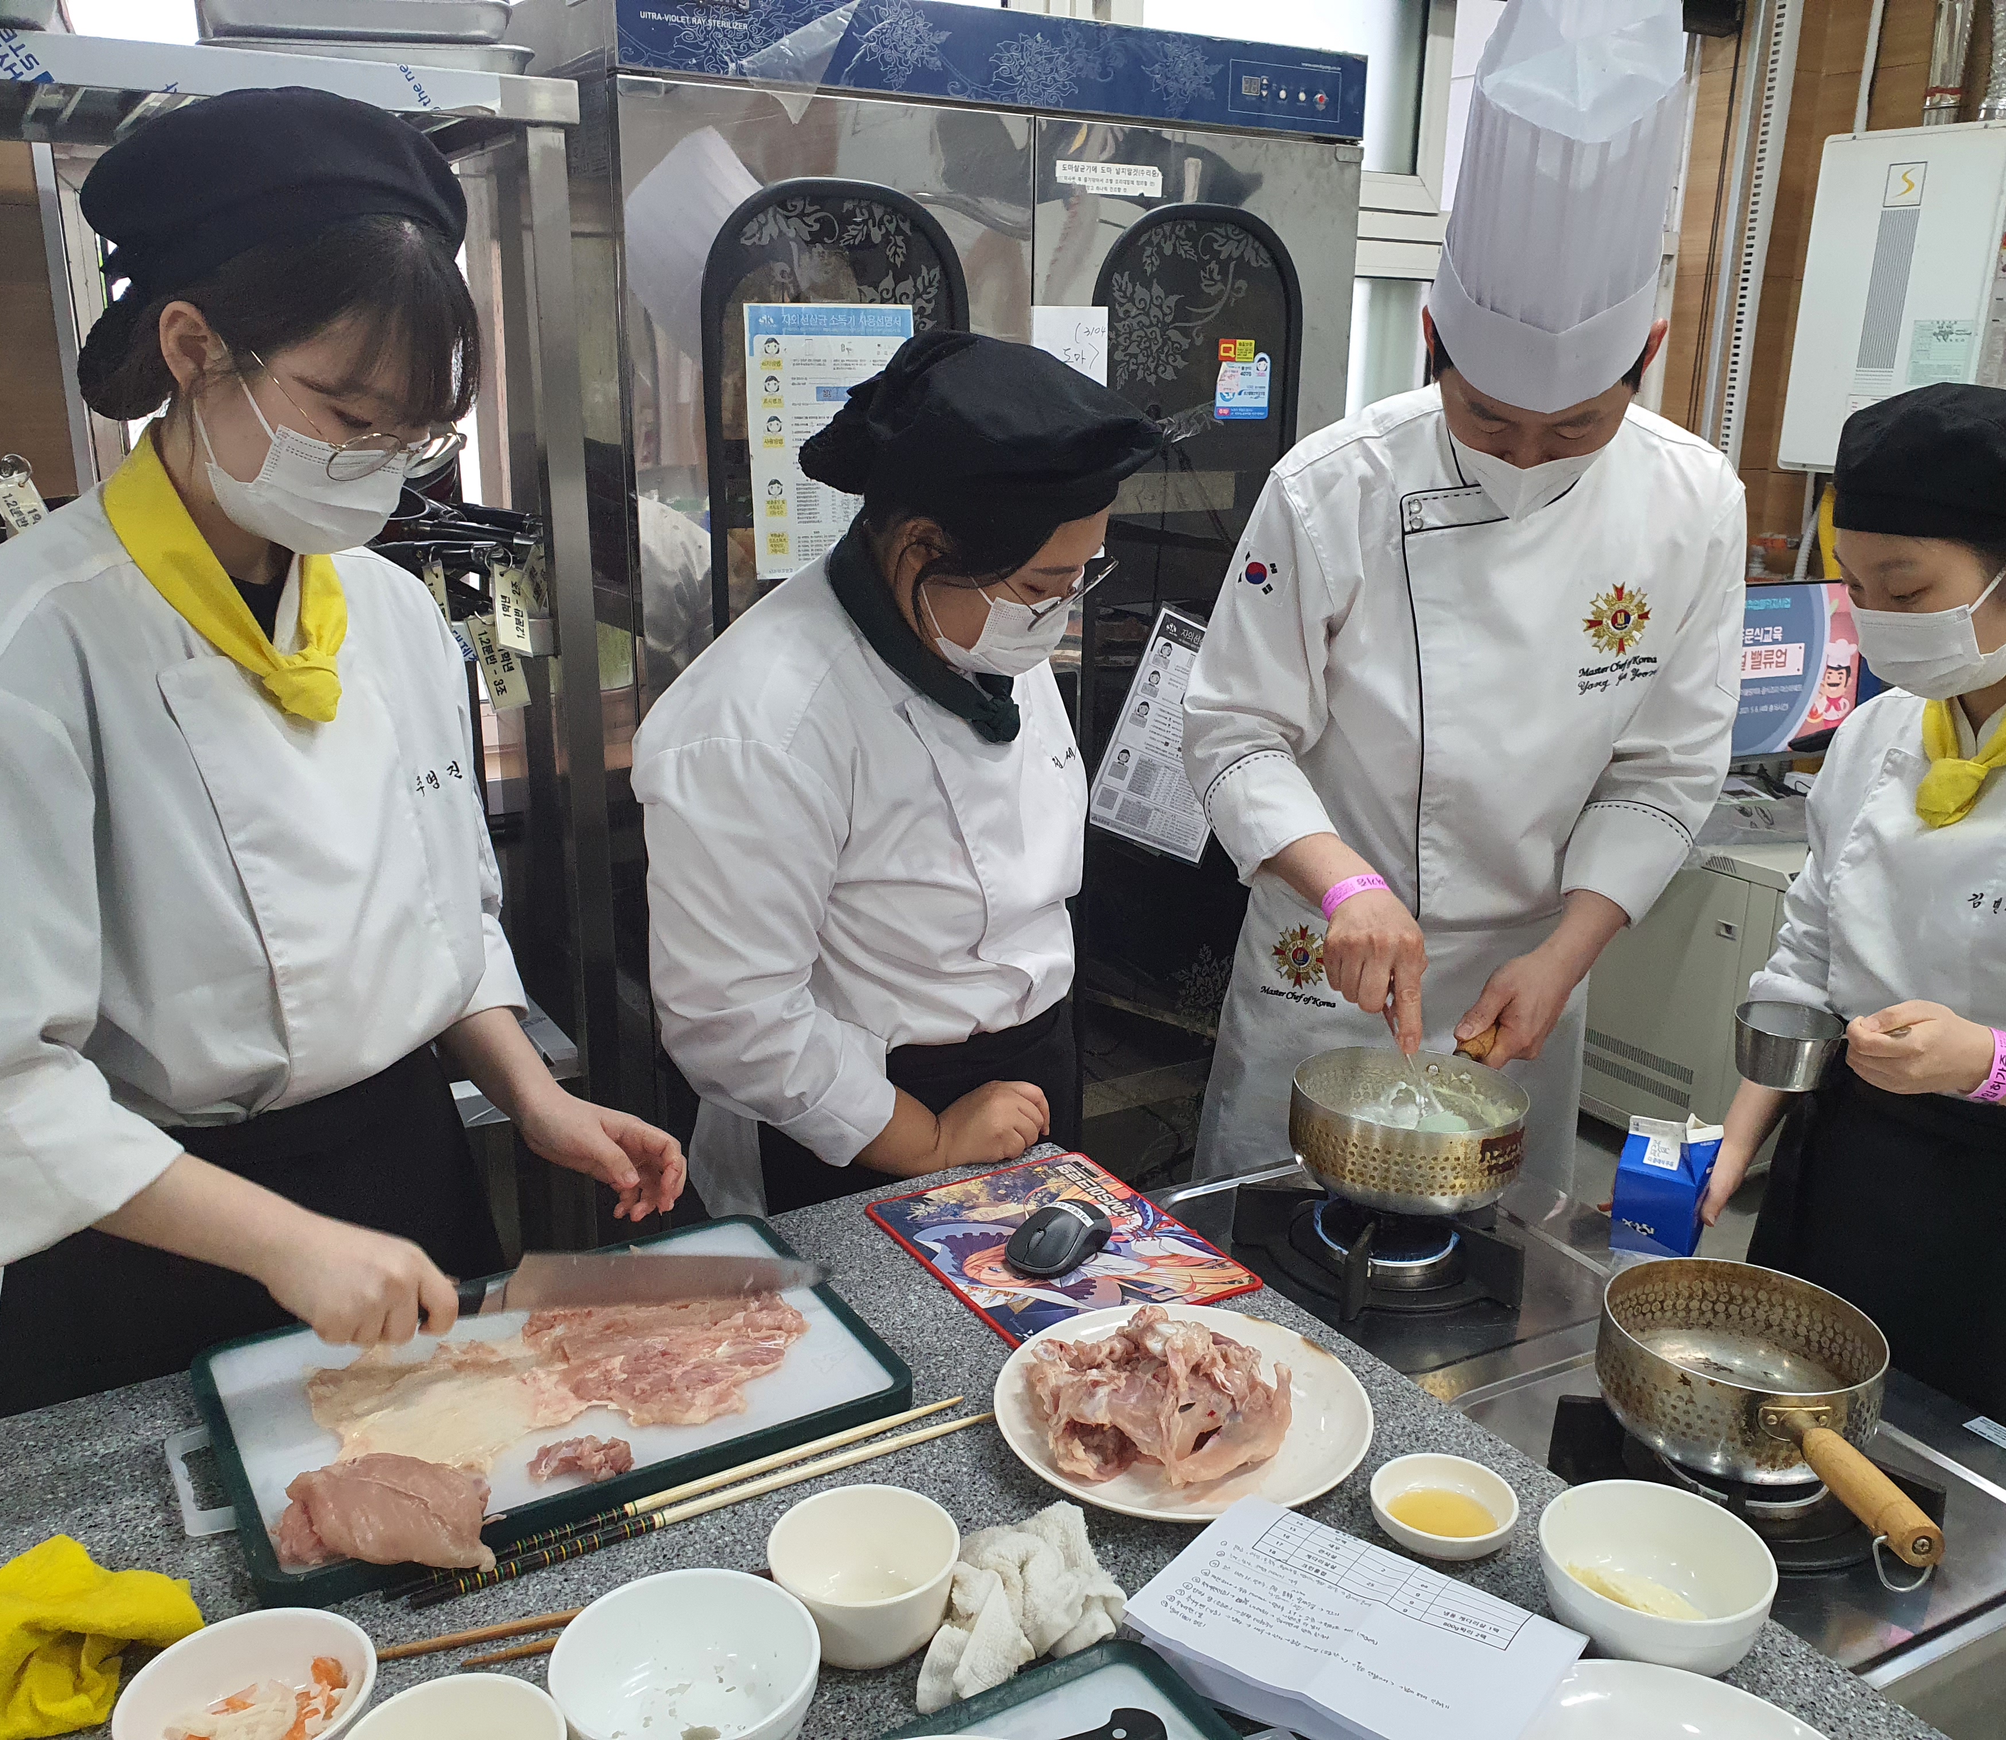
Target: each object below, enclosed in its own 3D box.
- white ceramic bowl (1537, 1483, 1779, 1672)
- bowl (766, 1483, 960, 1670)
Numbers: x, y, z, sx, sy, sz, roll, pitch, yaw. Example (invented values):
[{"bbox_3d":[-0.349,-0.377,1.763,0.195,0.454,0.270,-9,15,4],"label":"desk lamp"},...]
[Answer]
[{"bbox_3d":[0.363,0.403,0.974,0.123,0.060,0.123,1,17,0],"label":"white ceramic bowl"},{"bbox_3d":[-0.075,0.400,0.976,0.106,0.062,0.106,1,18,0],"label":"bowl"}]

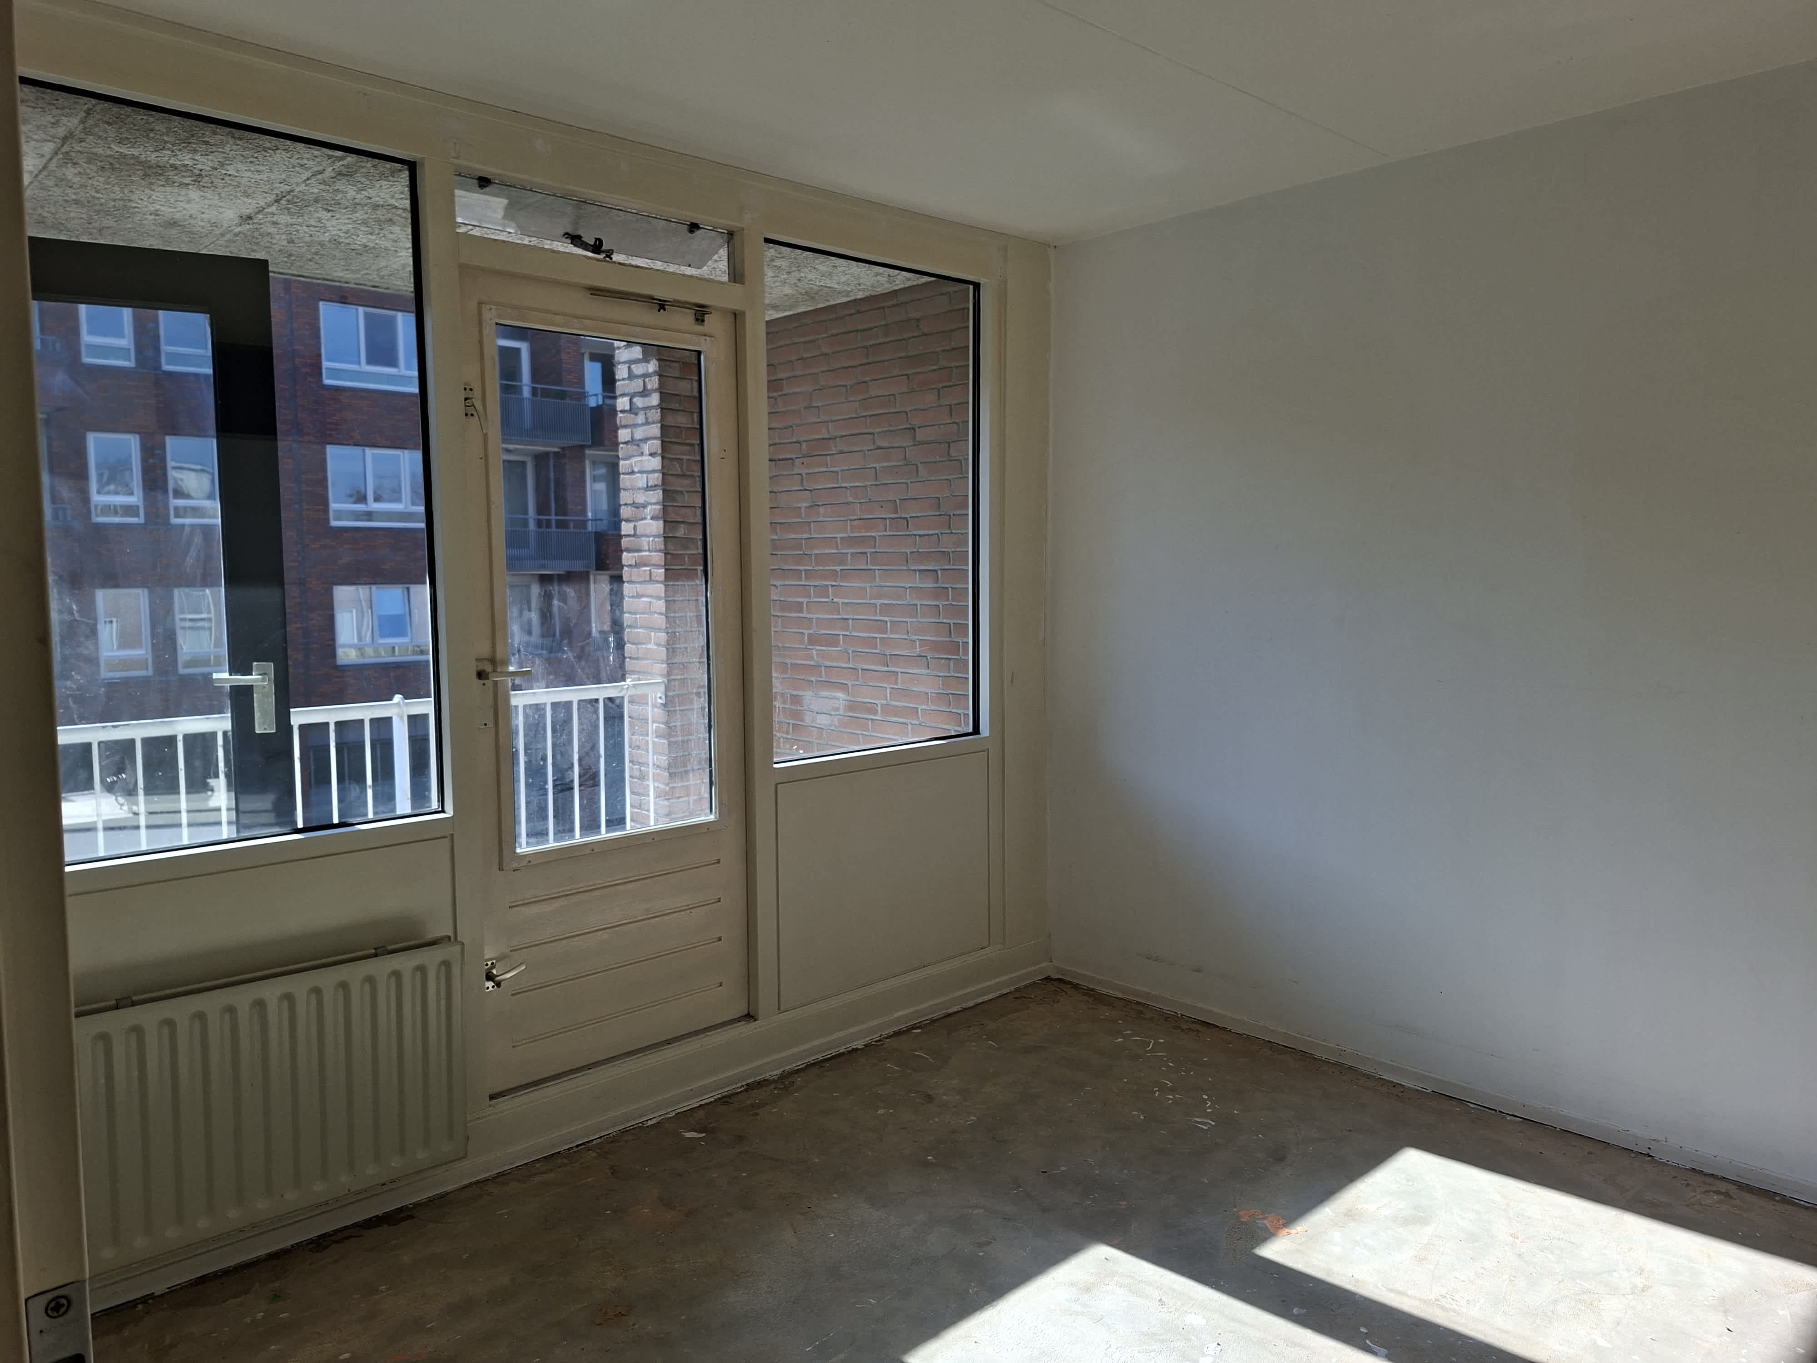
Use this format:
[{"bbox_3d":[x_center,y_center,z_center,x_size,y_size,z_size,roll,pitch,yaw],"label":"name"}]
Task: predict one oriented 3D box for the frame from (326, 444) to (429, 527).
[{"bbox_3d":[-11.209,-4.126,25.759,2.250,1.660,0.130,-5,8,-42],"label":"frame"}]

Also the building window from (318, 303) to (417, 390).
[{"bbox_3d":[-11.228,-7.033,25.474,2.250,1.660,0.130,-5,8,-42],"label":"building window"}]

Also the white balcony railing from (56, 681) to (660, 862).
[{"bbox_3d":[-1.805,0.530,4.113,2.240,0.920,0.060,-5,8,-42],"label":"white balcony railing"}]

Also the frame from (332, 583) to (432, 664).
[{"bbox_3d":[-11.189,-1.254,26.041,2.250,1.660,0.130,-5,8,-42],"label":"frame"}]

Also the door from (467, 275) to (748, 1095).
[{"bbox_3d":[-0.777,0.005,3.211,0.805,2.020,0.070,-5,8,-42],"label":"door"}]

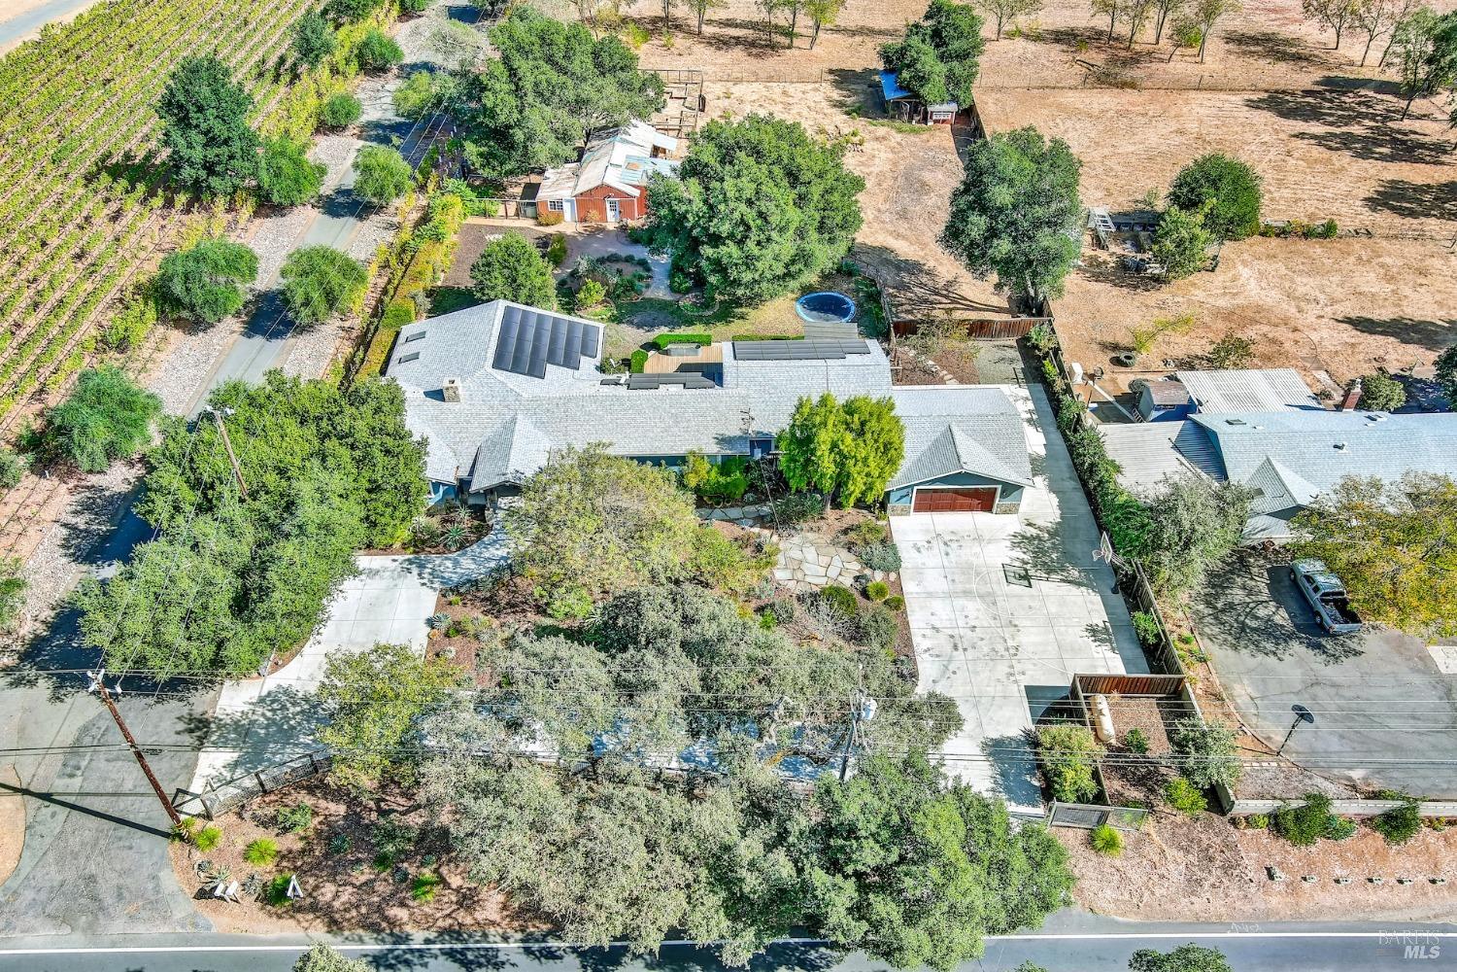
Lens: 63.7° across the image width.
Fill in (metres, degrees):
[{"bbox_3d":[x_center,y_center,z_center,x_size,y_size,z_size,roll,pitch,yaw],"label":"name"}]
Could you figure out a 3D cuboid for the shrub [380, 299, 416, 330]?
[{"bbox_3d":[-24.145,-12.641,86.003,2.460,2.200,2.460,-1,42,-1],"label":"shrub"}]

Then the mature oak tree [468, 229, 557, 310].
[{"bbox_3d":[-15.659,-15.584,84.819,6.200,5.600,6.200,-1,42,-1],"label":"mature oak tree"}]

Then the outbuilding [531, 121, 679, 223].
[{"bbox_3d":[-9.744,-26.775,99.204,11.000,3.500,12.000,3,43,1],"label":"outbuilding"}]

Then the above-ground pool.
[{"bbox_3d":[7.012,-12.396,84.963,4.400,1.100,4.400,-1,42,-1],"label":"above-ground pool"}]

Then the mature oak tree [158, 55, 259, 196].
[{"bbox_3d":[-41.632,-28.719,94.251,7.100,11.500,7.100,0,43,-3],"label":"mature oak tree"}]

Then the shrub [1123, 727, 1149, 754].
[{"bbox_3d":[20.611,12.873,59.364,1.300,1.300,1.250,0,43,-3],"label":"shrub"}]

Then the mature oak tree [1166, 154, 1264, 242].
[{"bbox_3d":[39.395,-23.426,95.134,7.200,6.600,7.200,0,43,-3],"label":"mature oak tree"}]

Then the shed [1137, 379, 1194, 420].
[{"bbox_3d":[28.880,-5.495,77.898,2.400,2.350,2.150,-1,42,-1],"label":"shed"}]

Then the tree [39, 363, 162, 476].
[{"bbox_3d":[-39.091,-4.204,73.491,6.660,6.300,6.660,-1,42,-1],"label":"tree"}]

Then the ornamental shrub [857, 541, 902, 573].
[{"bbox_3d":[8.670,3.836,67.184,2.500,1.050,2.100,-1,42,-1],"label":"ornamental shrub"}]

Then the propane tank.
[{"bbox_3d":[19.286,11.964,60.438,0.850,1.100,2.850,5,43,3],"label":"propane tank"}]

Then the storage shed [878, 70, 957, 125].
[{"bbox_3d":[17.562,-36.674,110.372,6.300,3.000,6.300,-1,42,-1],"label":"storage shed"}]

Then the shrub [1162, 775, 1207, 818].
[{"bbox_3d":[21.727,14.766,55.875,1.980,1.500,1.980,-1,42,-1],"label":"shrub"}]

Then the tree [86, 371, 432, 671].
[{"bbox_3d":[-25.327,1.126,63.429,16.300,9.500,18.000,-1,42,-1],"label":"tree"}]

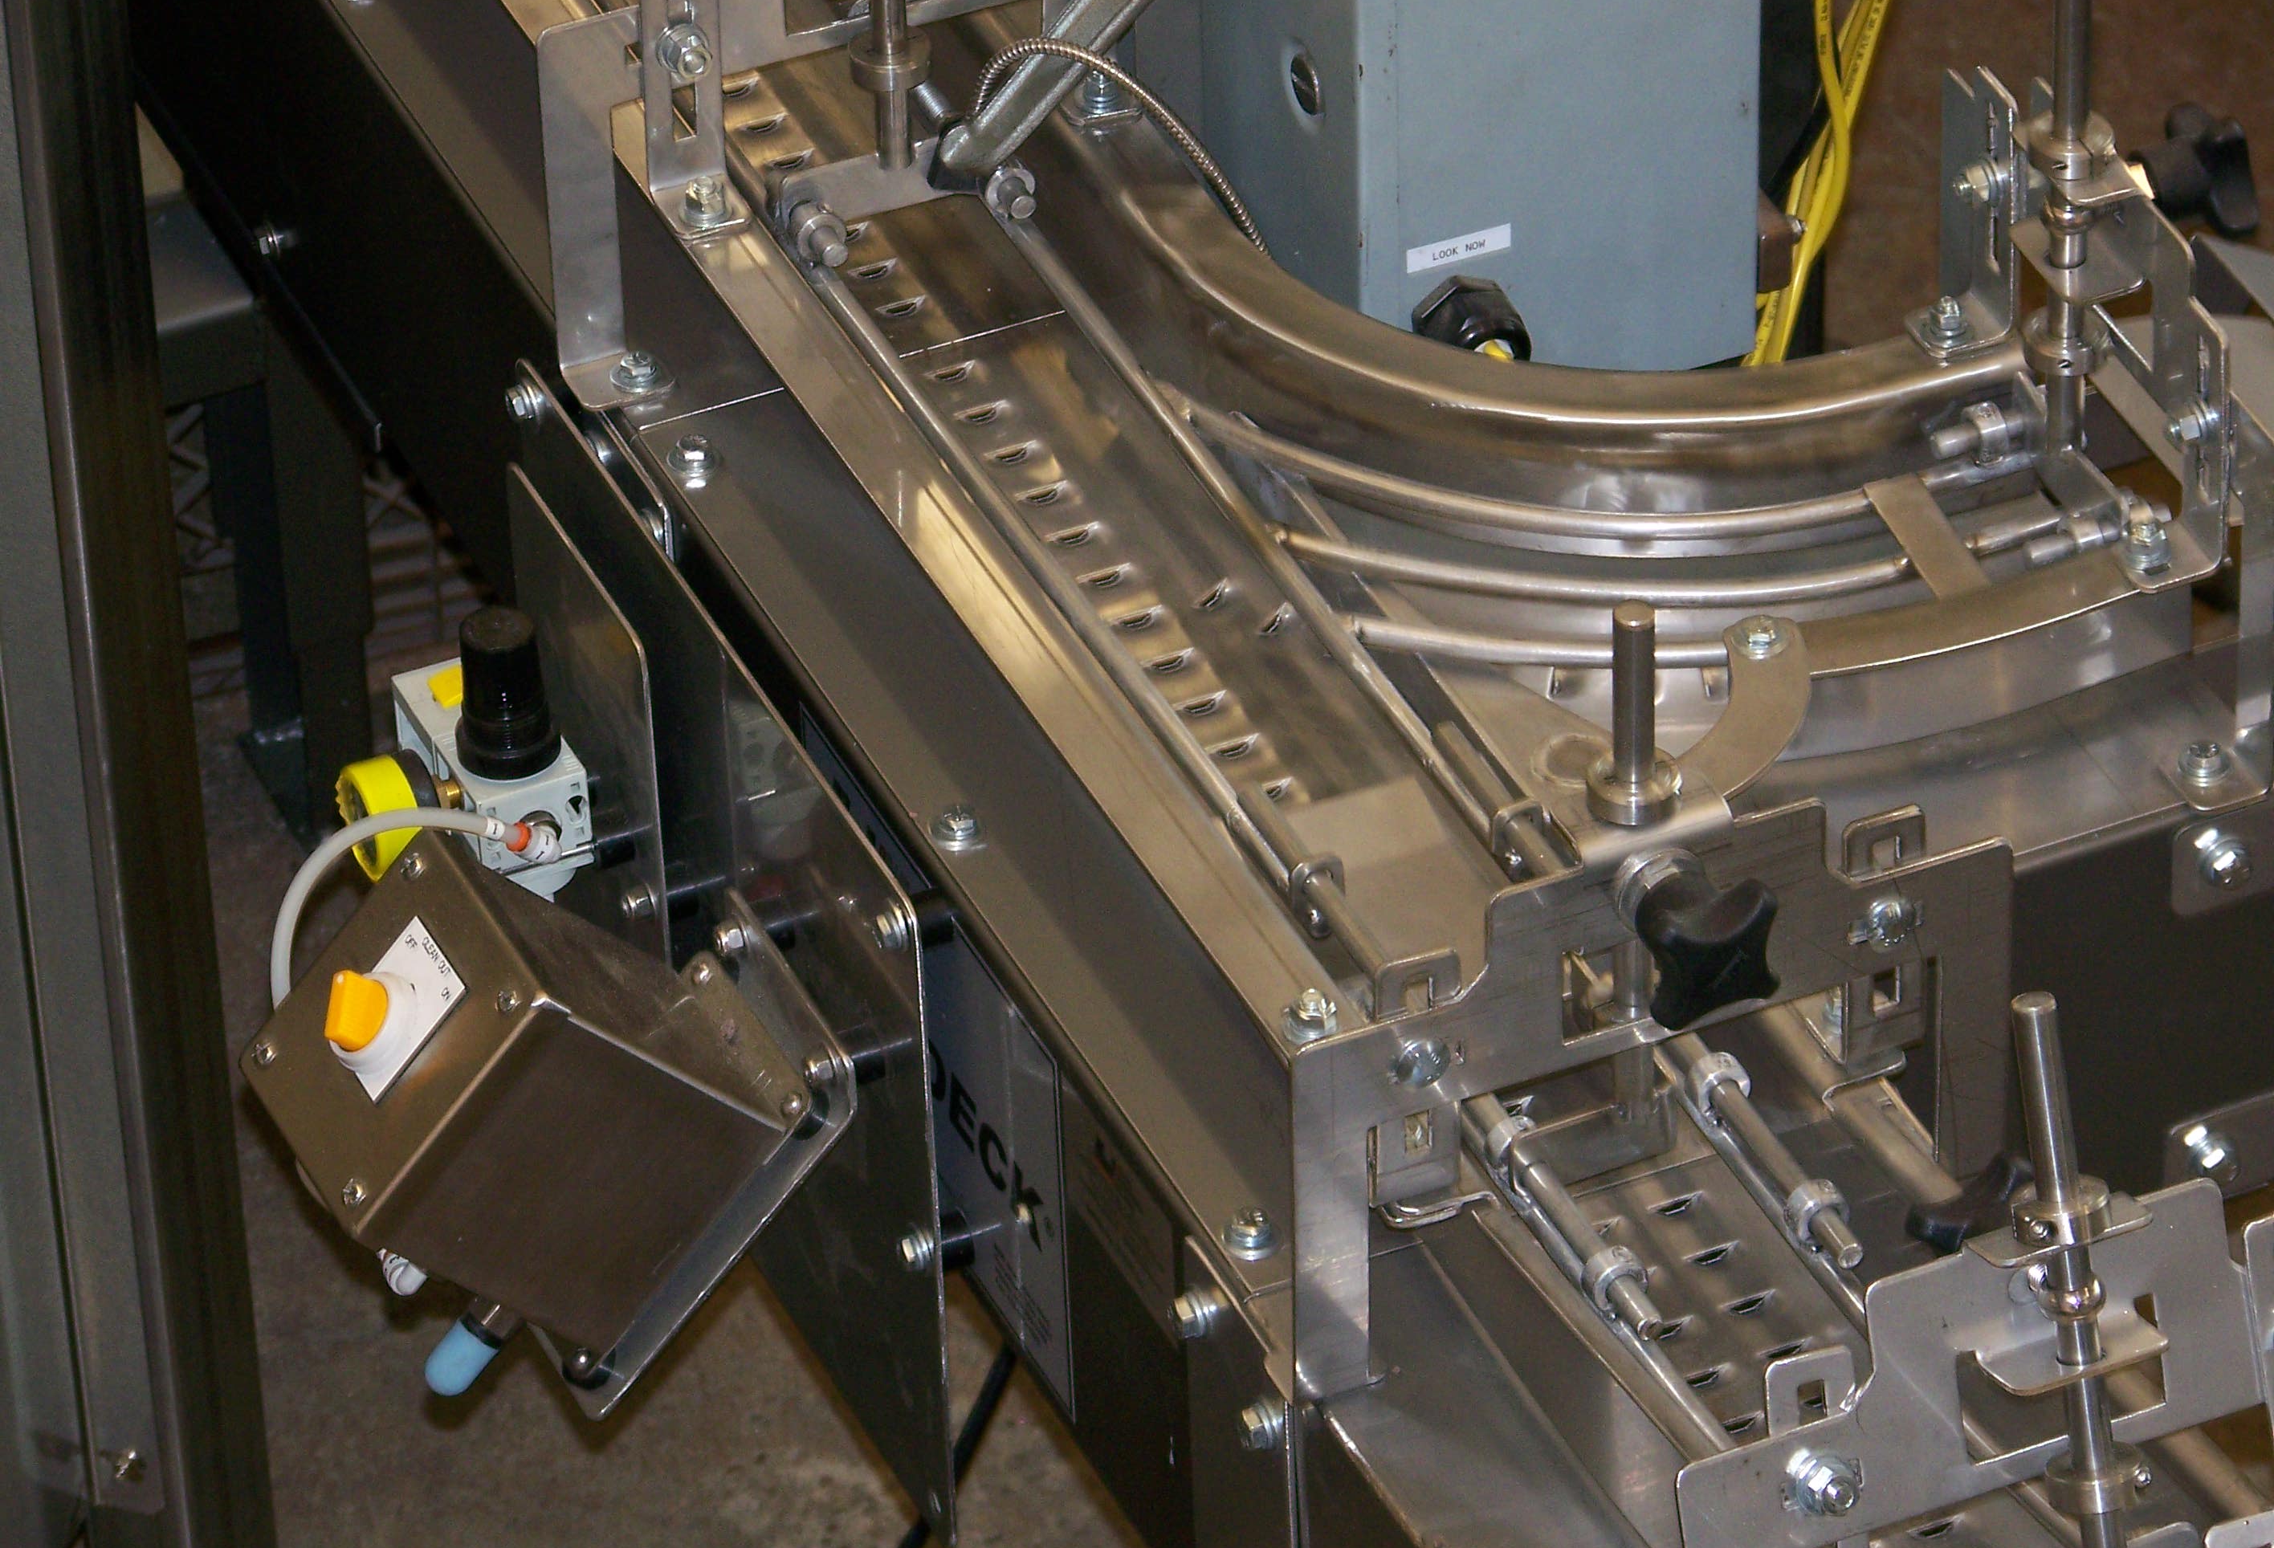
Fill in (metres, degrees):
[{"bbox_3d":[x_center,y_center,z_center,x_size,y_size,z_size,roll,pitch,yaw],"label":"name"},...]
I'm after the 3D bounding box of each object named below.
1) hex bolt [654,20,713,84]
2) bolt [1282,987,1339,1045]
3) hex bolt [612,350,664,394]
[{"bbox_3d":[-0.155,-0.248,3.715,0.018,0.018,0.013,-16,39,-18],"label":"hex bolt"},{"bbox_3d":[0.054,0.073,3.357,0.017,0.015,0.017,-16,39,-18],"label":"bolt"},{"bbox_3d":[-0.178,-0.144,3.833,0.018,0.009,0.018,-16,40,-18],"label":"hex bolt"}]

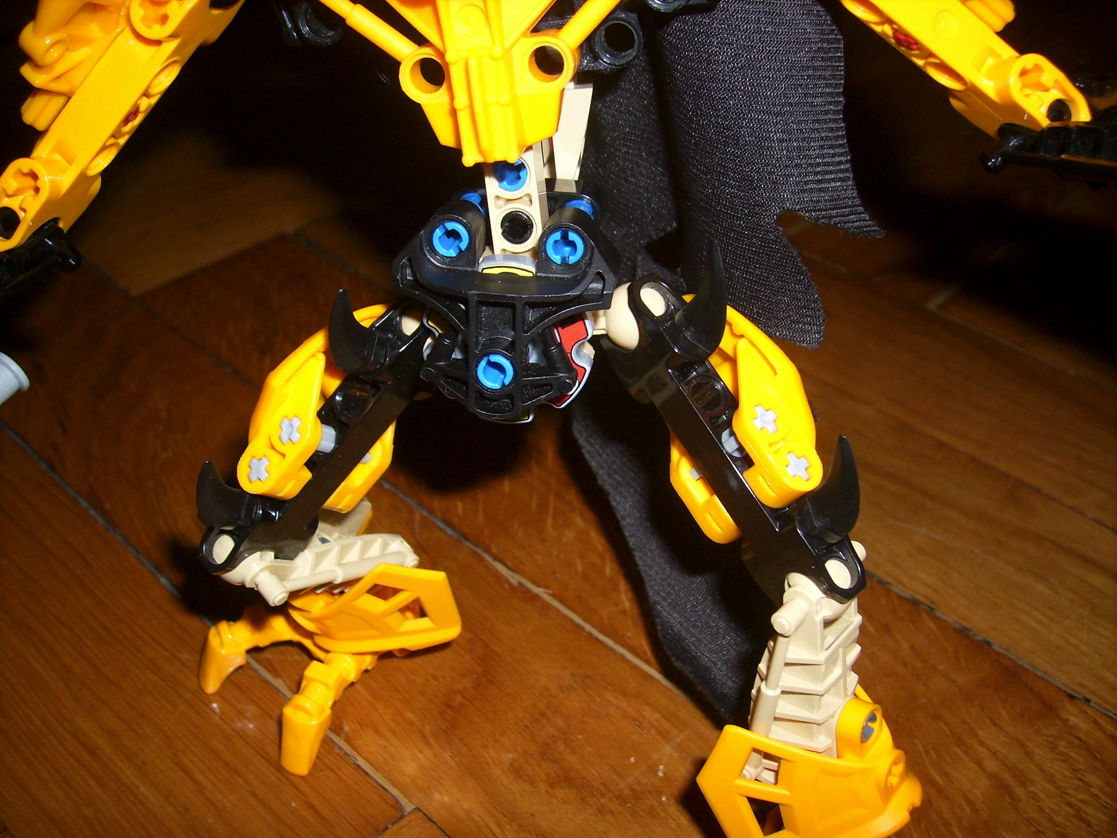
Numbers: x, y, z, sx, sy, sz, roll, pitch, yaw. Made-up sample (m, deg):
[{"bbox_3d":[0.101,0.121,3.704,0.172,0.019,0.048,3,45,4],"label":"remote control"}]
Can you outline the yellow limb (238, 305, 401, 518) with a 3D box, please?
[{"bbox_3d":[-0.035,-0.002,0.171,0.034,0.023,0.018,-49,58,9],"label":"yellow limb"}]

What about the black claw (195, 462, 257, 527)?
[{"bbox_3d":[-0.052,0.012,0.159,0.010,0.014,0.007,-49,58,9],"label":"black claw"}]

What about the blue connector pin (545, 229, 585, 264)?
[{"bbox_3d":[0.003,-0.028,0.145,0.005,0.005,0.020,5,30,8],"label":"blue connector pin"}]

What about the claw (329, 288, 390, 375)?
[{"bbox_3d":[-0.031,-0.013,0.154,0.011,0.014,0.007,-49,58,9],"label":"claw"}]

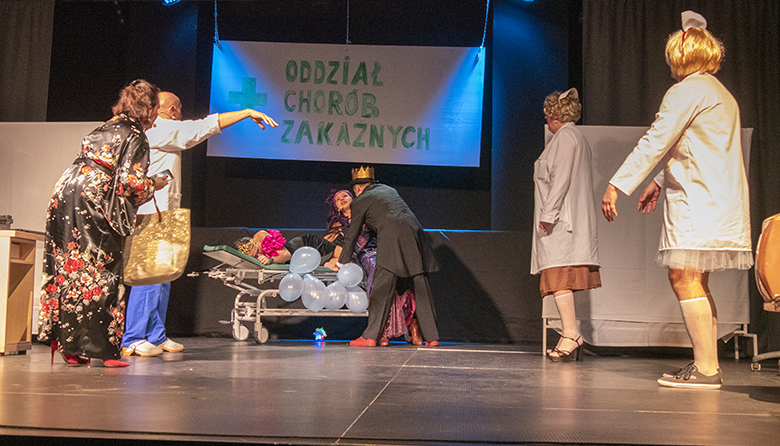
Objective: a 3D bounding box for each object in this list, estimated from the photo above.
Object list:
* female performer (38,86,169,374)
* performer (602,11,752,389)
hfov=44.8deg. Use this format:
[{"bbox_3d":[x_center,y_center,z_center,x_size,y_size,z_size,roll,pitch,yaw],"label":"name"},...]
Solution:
[{"bbox_3d":[-1.674,0.003,5.592,0.700,1.670,0.580,2,-3,-25],"label":"female performer"},{"bbox_3d":[1.491,-0.120,4.918,0.680,1.930,0.620,-1,-3,31],"label":"performer"}]

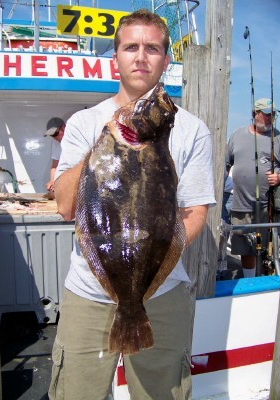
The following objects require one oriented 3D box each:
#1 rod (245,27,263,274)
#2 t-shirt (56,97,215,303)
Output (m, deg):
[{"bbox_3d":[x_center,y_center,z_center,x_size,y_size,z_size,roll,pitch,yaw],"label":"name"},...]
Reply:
[{"bbox_3d":[0.811,-0.266,2.955,0.090,1.850,0.070,-10,10,-36],"label":"rod"},{"bbox_3d":[-0.015,-0.009,1.420,0.540,0.700,0.310,1,9,0],"label":"t-shirt"}]

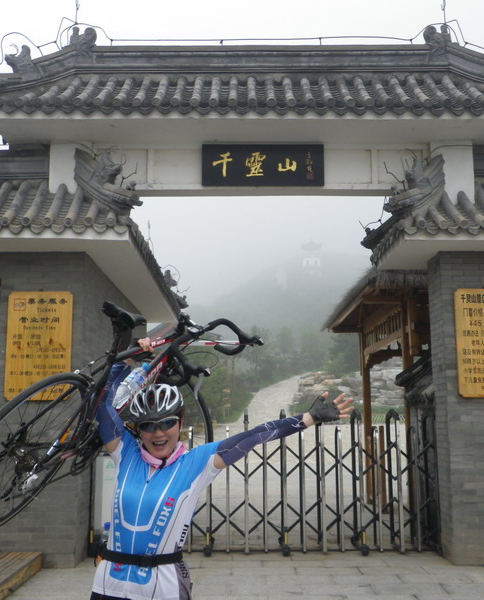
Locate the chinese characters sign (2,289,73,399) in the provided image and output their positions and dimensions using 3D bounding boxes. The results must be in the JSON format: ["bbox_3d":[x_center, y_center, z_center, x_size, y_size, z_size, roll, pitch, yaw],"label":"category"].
[{"bbox_3d":[-2.012,0.455,6.443,0.648,1.089,0.040,0,-9,0],"label":"chinese characters sign"}]

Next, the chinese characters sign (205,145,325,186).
[{"bbox_3d":[0.228,-1.424,6.905,1.295,0.466,0.060,0,-9,0],"label":"chinese characters sign"}]

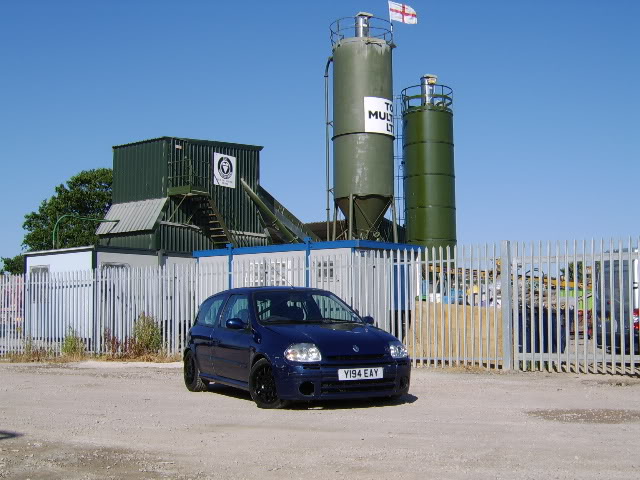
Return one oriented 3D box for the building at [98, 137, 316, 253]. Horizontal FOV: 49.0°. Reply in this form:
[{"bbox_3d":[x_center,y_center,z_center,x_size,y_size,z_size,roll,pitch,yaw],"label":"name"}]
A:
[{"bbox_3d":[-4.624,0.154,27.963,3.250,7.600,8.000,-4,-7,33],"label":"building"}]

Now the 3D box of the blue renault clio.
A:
[{"bbox_3d":[-0.420,1.280,8.921,1.660,1.400,3.770,2,-7,-27],"label":"blue renault clio"}]

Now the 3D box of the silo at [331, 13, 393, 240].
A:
[{"bbox_3d":[2.153,-3.484,34.834,3.000,16.102,3.000,-1,-6,4],"label":"silo"}]

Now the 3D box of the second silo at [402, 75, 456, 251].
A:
[{"bbox_3d":[5.310,-1.832,33.857,2.480,12.553,2.480,-1,-6,9],"label":"second silo"}]

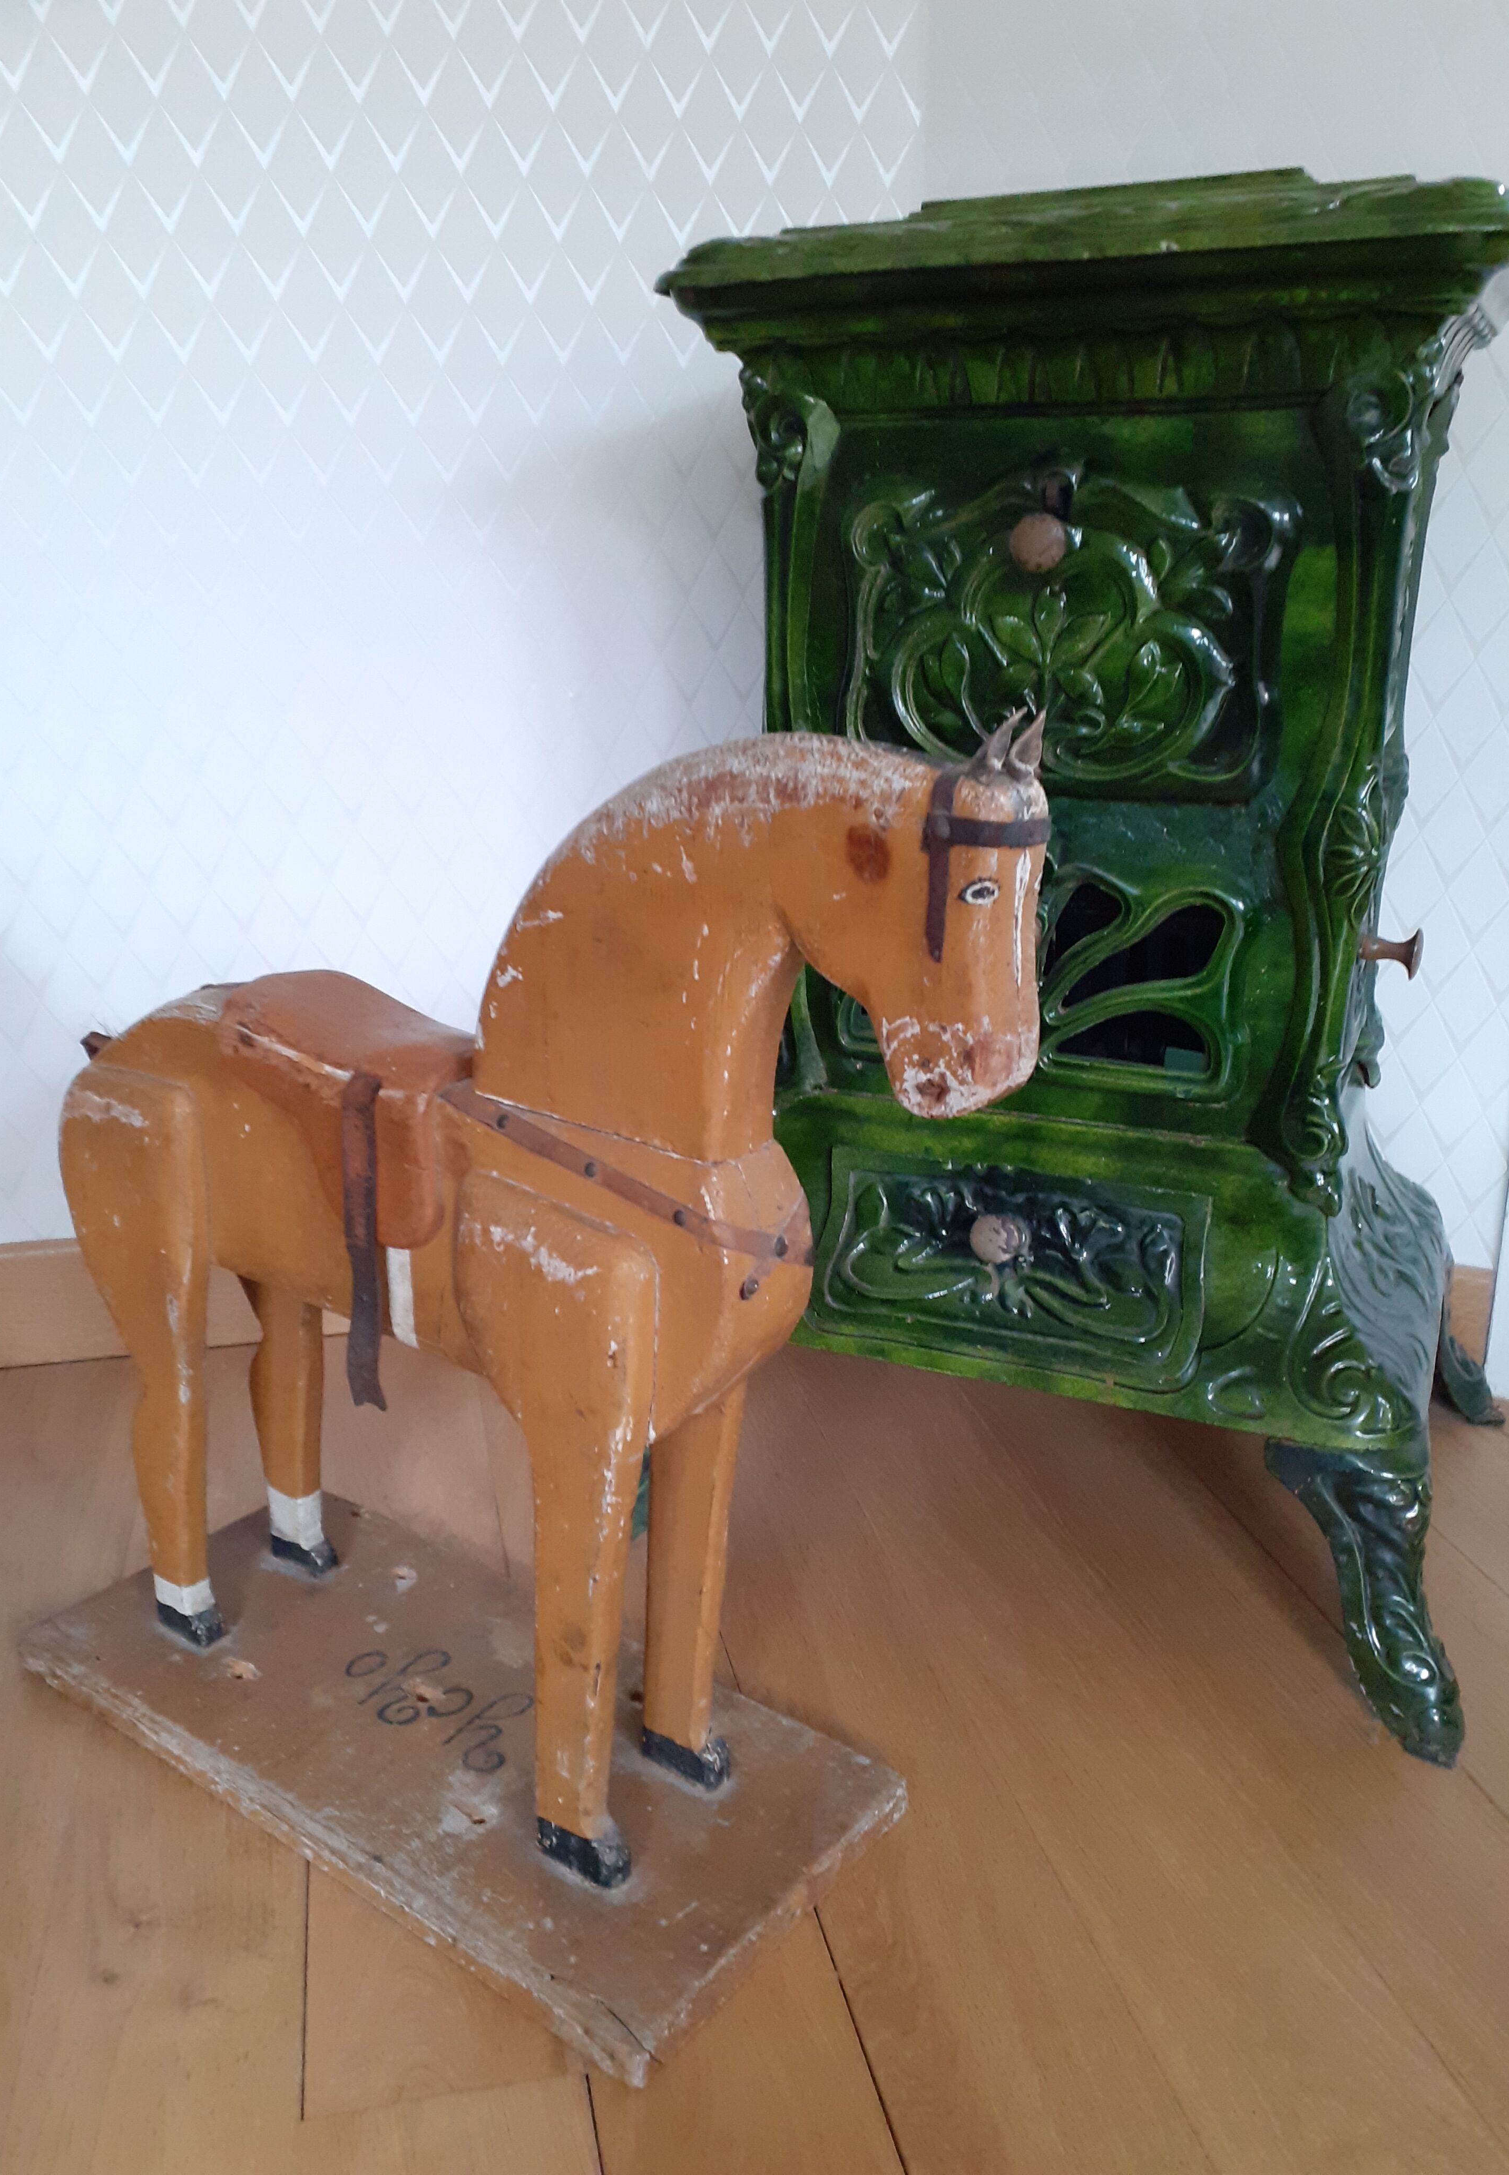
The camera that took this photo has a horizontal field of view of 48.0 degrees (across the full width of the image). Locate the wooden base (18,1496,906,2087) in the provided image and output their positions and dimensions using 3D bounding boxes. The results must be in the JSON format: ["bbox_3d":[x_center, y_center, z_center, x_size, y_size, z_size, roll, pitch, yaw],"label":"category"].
[{"bbox_3d":[-0.189,0.376,1.008,0.510,0.020,0.221,14,24,34],"label":"wooden base"}]

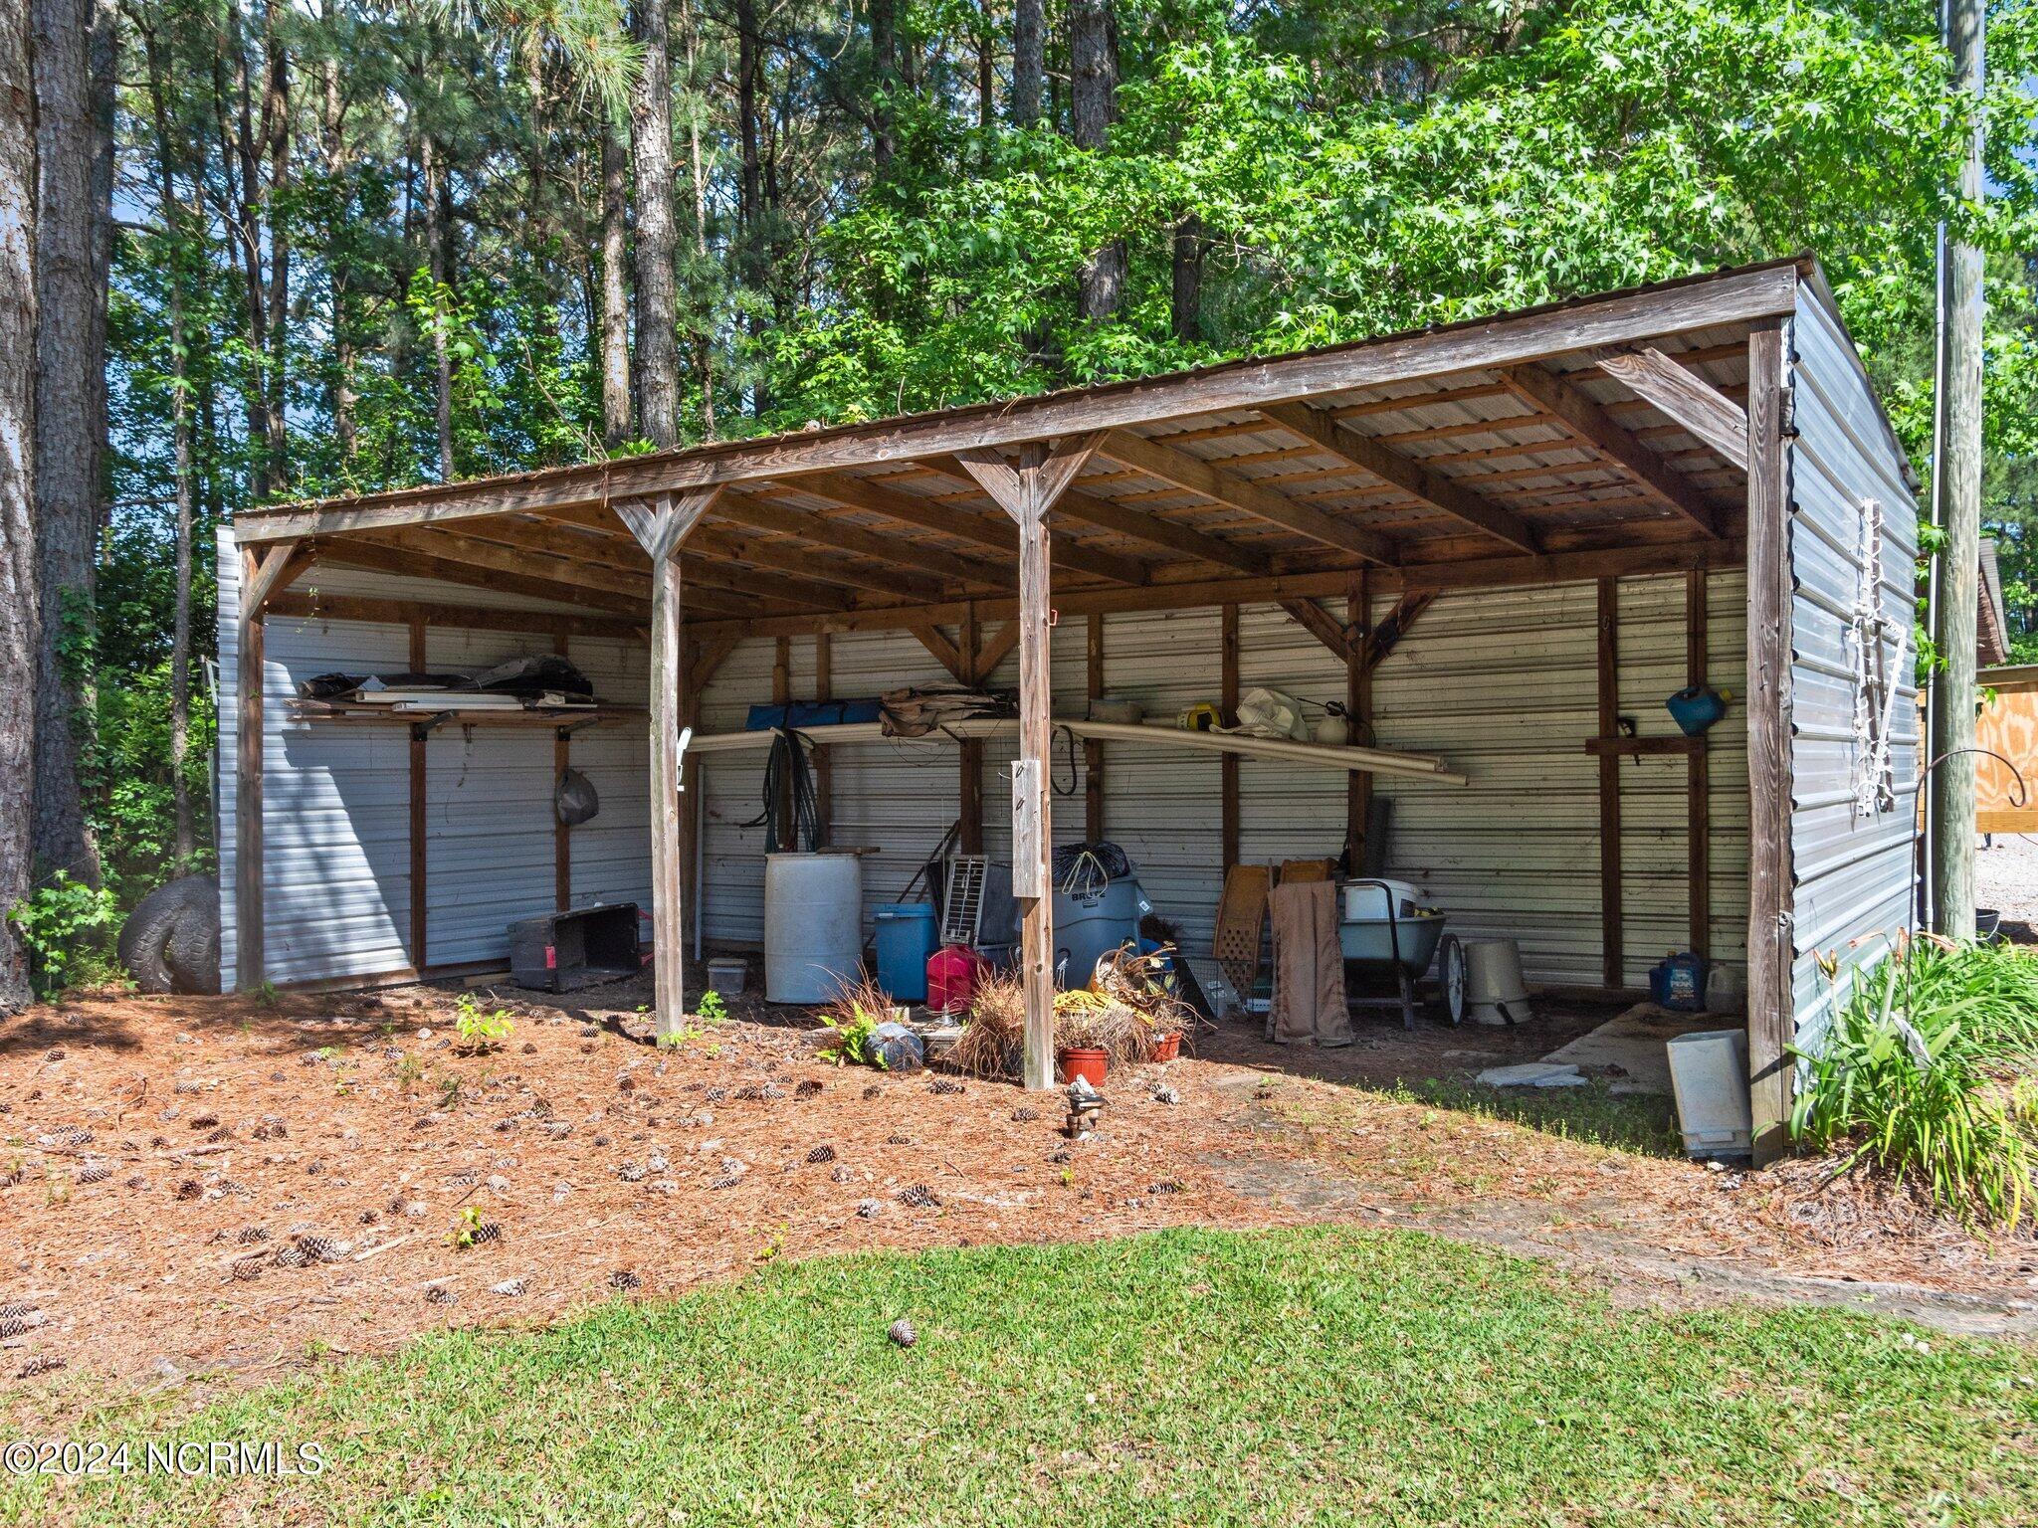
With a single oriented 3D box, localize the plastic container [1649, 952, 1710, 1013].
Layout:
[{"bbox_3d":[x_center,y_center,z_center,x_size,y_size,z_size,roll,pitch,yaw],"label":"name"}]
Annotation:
[{"bbox_3d":[3.383,1.100,8.462,0.235,0.300,0.180,-1,0,15],"label":"plastic container"}]

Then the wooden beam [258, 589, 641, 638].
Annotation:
[{"bbox_3d":[-3.551,-1.001,11.280,0.045,0.145,3.600,-1,1,33],"label":"wooden beam"}]

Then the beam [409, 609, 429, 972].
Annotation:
[{"bbox_3d":[-3.983,0.200,10.920,0.045,2.300,0.089,0,0,34],"label":"beam"}]

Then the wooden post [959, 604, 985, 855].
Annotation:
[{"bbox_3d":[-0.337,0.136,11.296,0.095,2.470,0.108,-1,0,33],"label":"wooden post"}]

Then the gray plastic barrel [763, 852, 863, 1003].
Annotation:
[{"bbox_3d":[-1.235,0.990,9.950,0.585,0.890,0.585,0,0,0],"label":"gray plastic barrel"}]

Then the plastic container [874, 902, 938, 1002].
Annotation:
[{"bbox_3d":[-0.653,1.071,9.400,0.290,0.560,0.280,-1,0,11],"label":"plastic container"}]

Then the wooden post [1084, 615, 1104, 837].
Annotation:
[{"bbox_3d":[0.494,0.149,10.652,0.089,2.239,0.040,-1,0,34],"label":"wooden post"}]

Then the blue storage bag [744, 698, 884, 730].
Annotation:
[{"bbox_3d":[-1.349,-0.340,11.649,1.382,0.185,0.220,-1,0,34],"label":"blue storage bag"}]

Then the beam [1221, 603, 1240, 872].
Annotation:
[{"bbox_3d":[1.313,0.133,10.253,0.090,2.280,0.045,-1,0,33],"label":"beam"}]

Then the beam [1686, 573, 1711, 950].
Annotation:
[{"bbox_3d":[3.551,0.096,8.617,0.089,2.201,0.040,-1,0,34],"label":"beam"}]

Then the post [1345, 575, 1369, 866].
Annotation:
[{"bbox_3d":[2.016,0.076,9.746,0.090,2.375,0.090,0,0,34],"label":"post"}]

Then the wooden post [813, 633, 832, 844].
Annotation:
[{"bbox_3d":[-1.401,0.187,11.915,0.089,2.257,0.040,-1,0,34],"label":"wooden post"}]

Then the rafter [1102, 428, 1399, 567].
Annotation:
[{"bbox_3d":[1.162,-1.309,8.180,0.042,0.140,3.636,-1,-4,34],"label":"rafter"}]

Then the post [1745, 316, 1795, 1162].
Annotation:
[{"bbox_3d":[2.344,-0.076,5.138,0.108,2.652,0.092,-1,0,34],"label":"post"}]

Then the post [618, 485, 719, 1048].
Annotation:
[{"bbox_3d":[-1.619,0.026,7.665,0.600,2.530,0.095,-1,0,33],"label":"post"}]

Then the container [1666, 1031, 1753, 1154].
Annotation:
[{"bbox_3d":[2.279,1.066,5.359,0.200,0.370,0.240,-12,-6,33],"label":"container"}]

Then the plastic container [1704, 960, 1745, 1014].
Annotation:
[{"bbox_3d":[3.568,1.134,8.330,0.185,0.265,0.150,-1,0,33],"label":"plastic container"}]

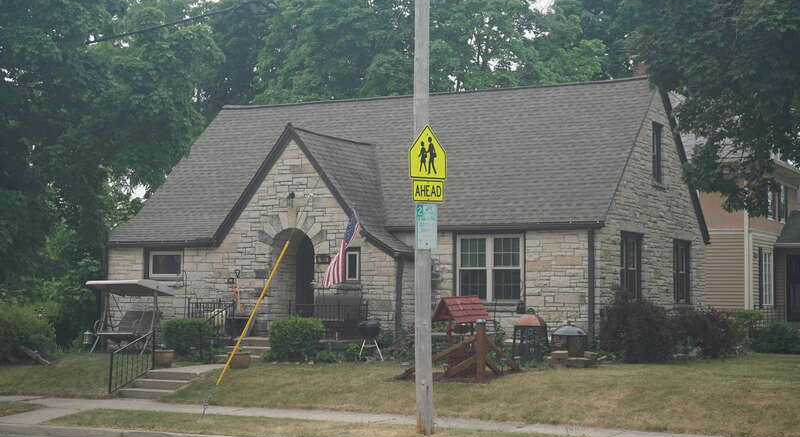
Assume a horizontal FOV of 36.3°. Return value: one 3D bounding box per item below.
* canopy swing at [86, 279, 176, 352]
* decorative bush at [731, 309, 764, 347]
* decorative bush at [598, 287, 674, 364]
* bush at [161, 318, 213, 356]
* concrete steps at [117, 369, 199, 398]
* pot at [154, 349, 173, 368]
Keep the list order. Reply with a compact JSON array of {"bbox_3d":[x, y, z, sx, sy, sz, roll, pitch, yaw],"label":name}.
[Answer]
[{"bbox_3d":[-6.158,2.228,27.919,1.500,1.660,1.250,-1,-3,26],"label":"canopy swing"},{"bbox_3d":[8.129,2.589,28.500,0.800,0.950,0.800,-1,-4,27],"label":"decorative bush"},{"bbox_3d":[4.626,2.092,24.000,1.450,1.500,1.400,-1,-4,27],"label":"decorative bush"},{"bbox_3d":[-4.452,2.525,25.600,1.080,0.860,1.050,-1,-4,27],"label":"bush"},{"bbox_3d":[-4.498,3.174,23.242,1.220,0.480,0.950,-1,-3,26],"label":"concrete steps"},{"bbox_3d":[-4.685,2.795,24.308,0.380,0.370,0.380,0,-3,0],"label":"pot"}]

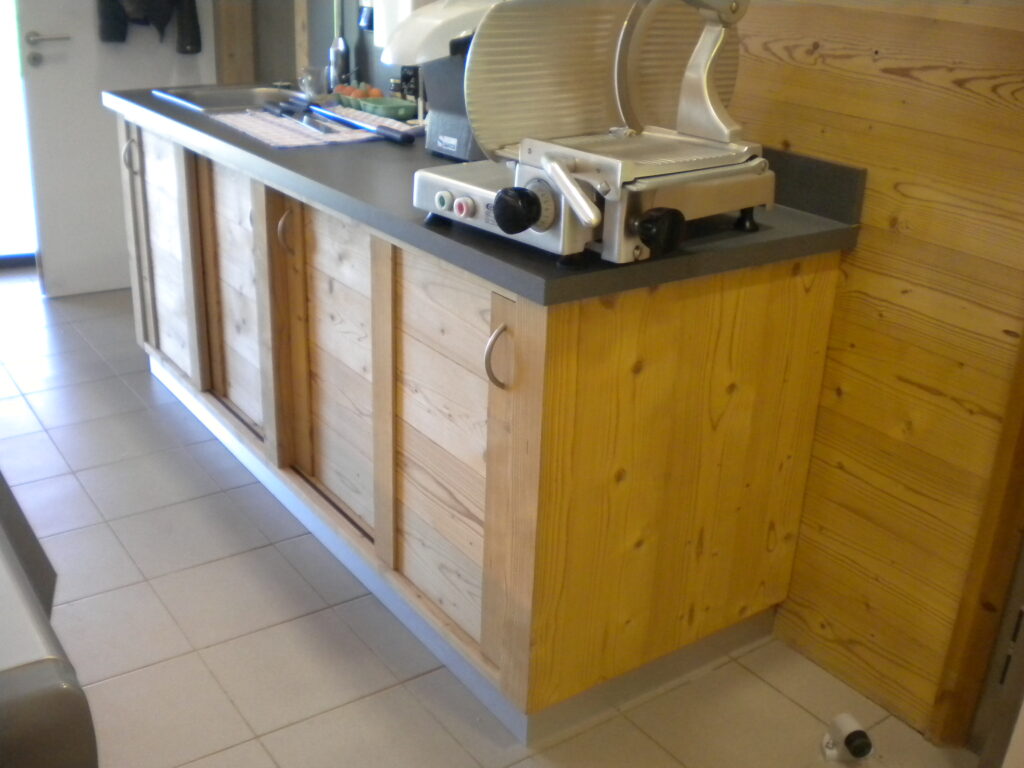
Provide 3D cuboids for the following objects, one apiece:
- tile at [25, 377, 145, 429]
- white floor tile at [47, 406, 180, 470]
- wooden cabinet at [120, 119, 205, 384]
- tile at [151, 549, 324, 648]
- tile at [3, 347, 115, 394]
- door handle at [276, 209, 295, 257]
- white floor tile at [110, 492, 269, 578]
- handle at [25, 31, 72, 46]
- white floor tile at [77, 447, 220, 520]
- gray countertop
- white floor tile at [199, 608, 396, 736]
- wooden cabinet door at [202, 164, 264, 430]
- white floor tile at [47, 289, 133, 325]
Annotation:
[{"bbox_3d":[-1.317,0.065,3.191,0.300,0.012,0.300,-13,27,-34],"label":"tile"},{"bbox_3d":[-1.134,0.161,2.958,0.300,0.010,0.300,-13,27,-34],"label":"white floor tile"},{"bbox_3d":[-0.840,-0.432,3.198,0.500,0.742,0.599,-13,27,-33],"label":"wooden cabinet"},{"bbox_3d":[-0.604,0.465,2.285,0.300,0.010,0.300,-13,27,-34],"label":"tile"},{"bbox_3d":[-1.495,-0.035,3.416,0.300,0.012,0.300,-13,27,-34],"label":"tile"},{"bbox_3d":[-0.502,-0.339,2.300,0.032,0.106,0.012,-13,27,-34],"label":"door handle"},{"bbox_3d":[-0.783,0.366,2.515,0.300,0.012,0.300,-13,27,-34],"label":"white floor tile"},{"bbox_3d":[-1.658,-1.237,3.708,0.147,0.053,0.060,-13,27,-34],"label":"handle"},{"bbox_3d":[-0.961,0.266,2.741,0.300,0.012,0.300,-13,27,-34],"label":"white floor tile"},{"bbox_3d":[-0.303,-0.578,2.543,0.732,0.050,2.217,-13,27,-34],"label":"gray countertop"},{"bbox_3d":[-0.426,0.566,2.065,0.300,0.012,0.300,-13,27,-34],"label":"white floor tile"},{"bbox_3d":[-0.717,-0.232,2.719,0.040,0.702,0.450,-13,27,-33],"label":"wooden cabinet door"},{"bbox_3d":[-1.595,-0.301,4.017,0.300,0.010,0.300,-13,27,-34],"label":"white floor tile"}]

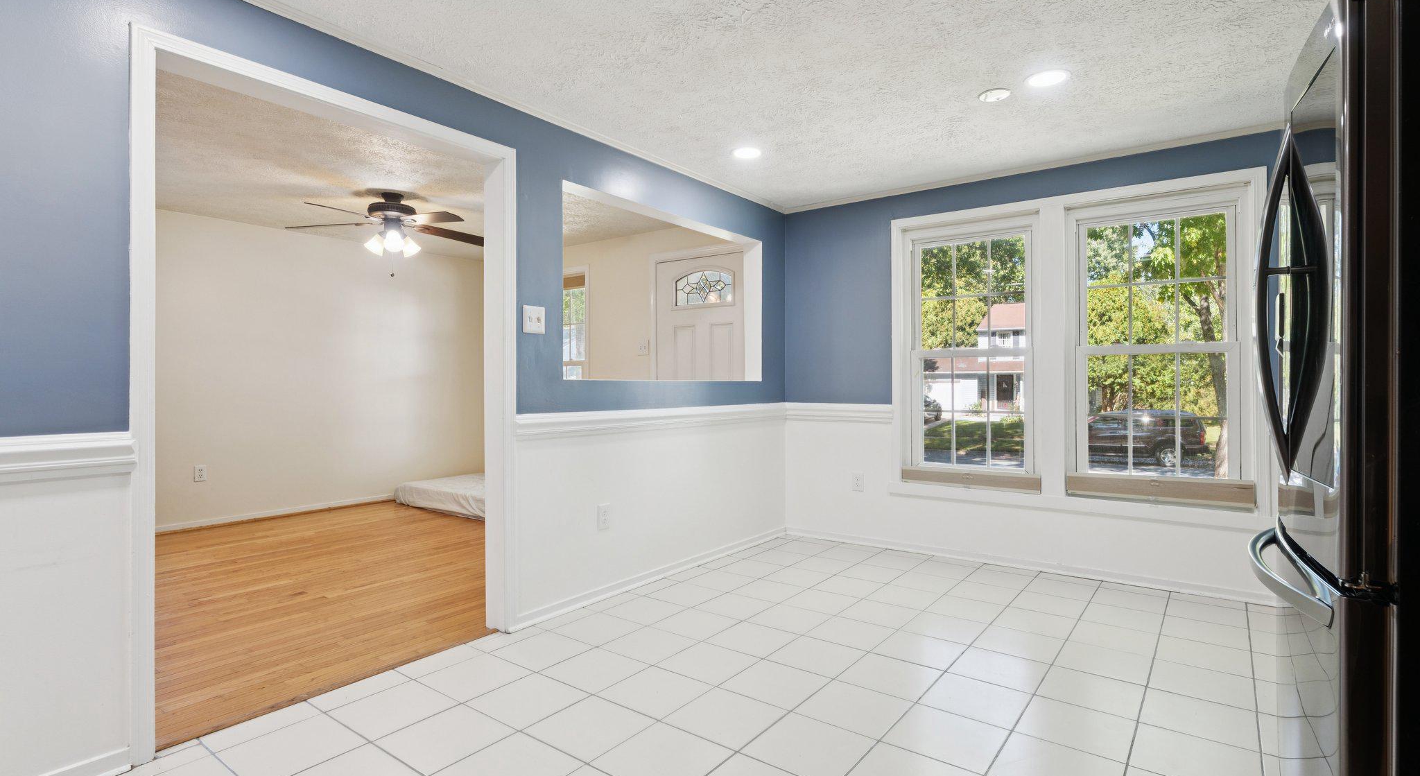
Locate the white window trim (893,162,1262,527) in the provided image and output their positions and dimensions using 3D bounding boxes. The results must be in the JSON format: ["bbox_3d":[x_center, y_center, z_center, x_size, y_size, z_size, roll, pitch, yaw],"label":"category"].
[{"bbox_3d":[1.941,-0.211,3.799,1.896,1.730,0.100,0,0,37],"label":"white window trim"}]

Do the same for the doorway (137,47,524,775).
[{"bbox_3d":[-1.286,0.013,2.449,0.140,2.091,1.305,0,0,37],"label":"doorway"}]

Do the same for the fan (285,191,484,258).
[{"bbox_3d":[-2.066,-1.069,4.355,1.320,0.410,1.320,0,0,37],"label":"fan"}]

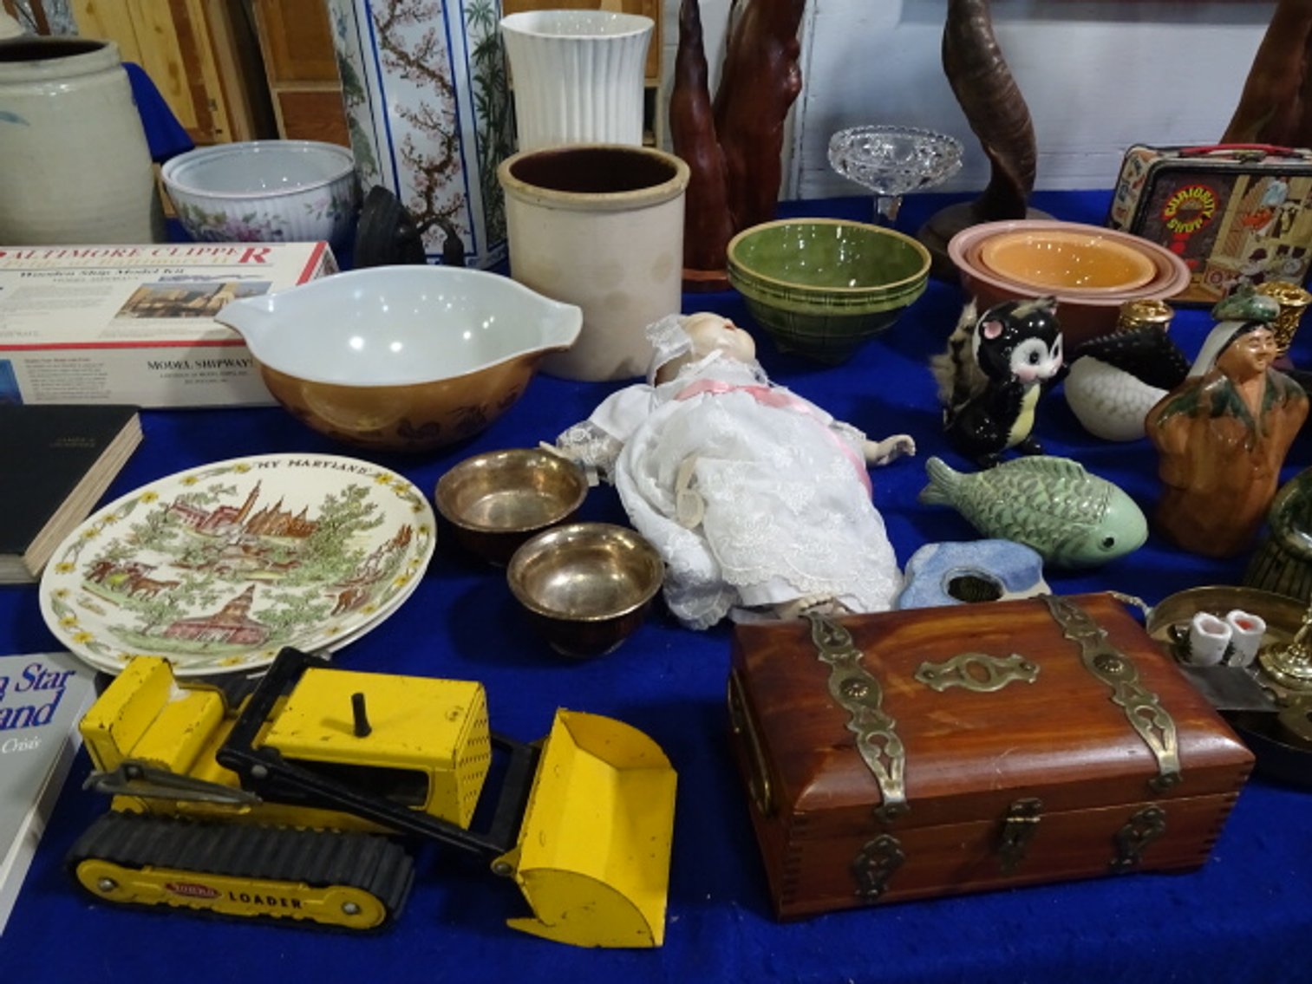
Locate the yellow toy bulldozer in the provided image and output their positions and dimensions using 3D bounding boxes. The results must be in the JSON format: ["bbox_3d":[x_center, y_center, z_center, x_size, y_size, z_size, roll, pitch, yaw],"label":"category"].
[{"bbox_3d":[-0.139,0.144,0.474,0.297,0.105,0.118,3,35,4],"label":"yellow toy bulldozer"}]

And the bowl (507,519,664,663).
[{"bbox_3d":[-0.045,0.074,0.610,0.102,0.059,0.102,0,34,0],"label":"bowl"}]

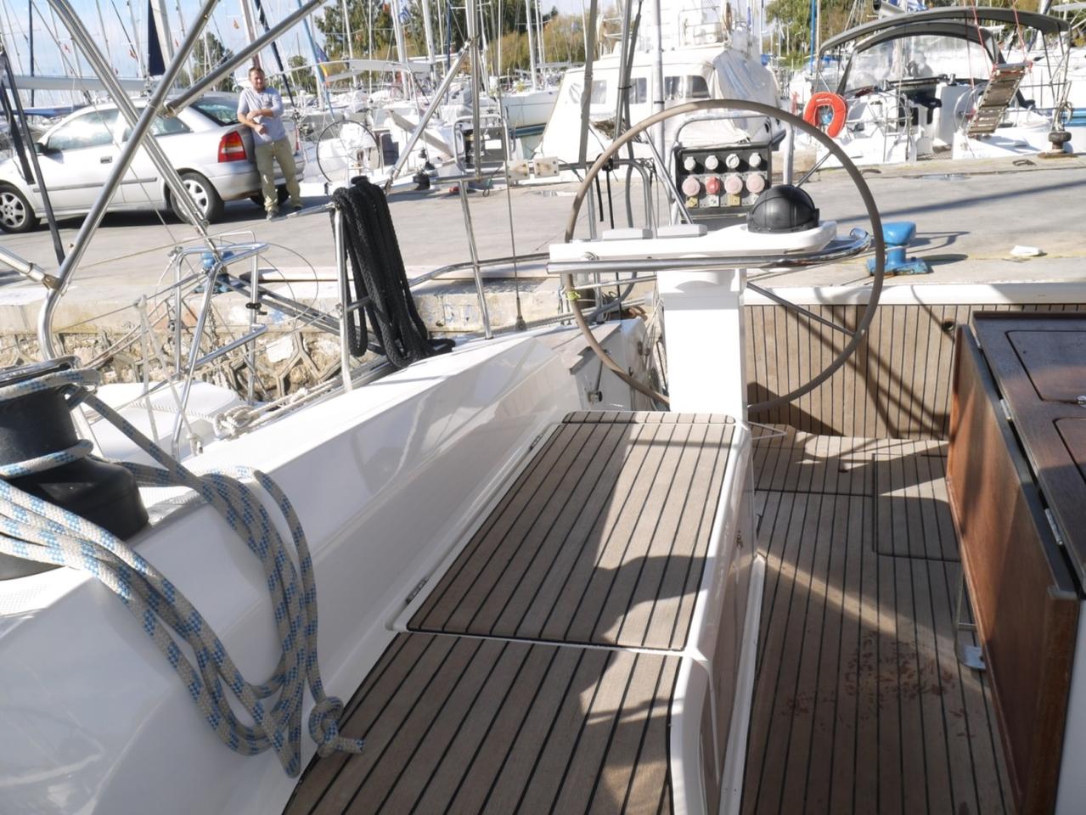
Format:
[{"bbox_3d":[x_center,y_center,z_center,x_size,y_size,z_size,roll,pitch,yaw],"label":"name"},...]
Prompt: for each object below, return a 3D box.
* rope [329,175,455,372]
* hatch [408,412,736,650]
[{"bbox_3d":[-0.483,-0.432,2.840,0.180,0.560,0.340,10,25,34],"label":"rope"},{"bbox_3d":[0.145,0.214,1.923,0.465,0.040,1.097,0,19,17],"label":"hatch"}]

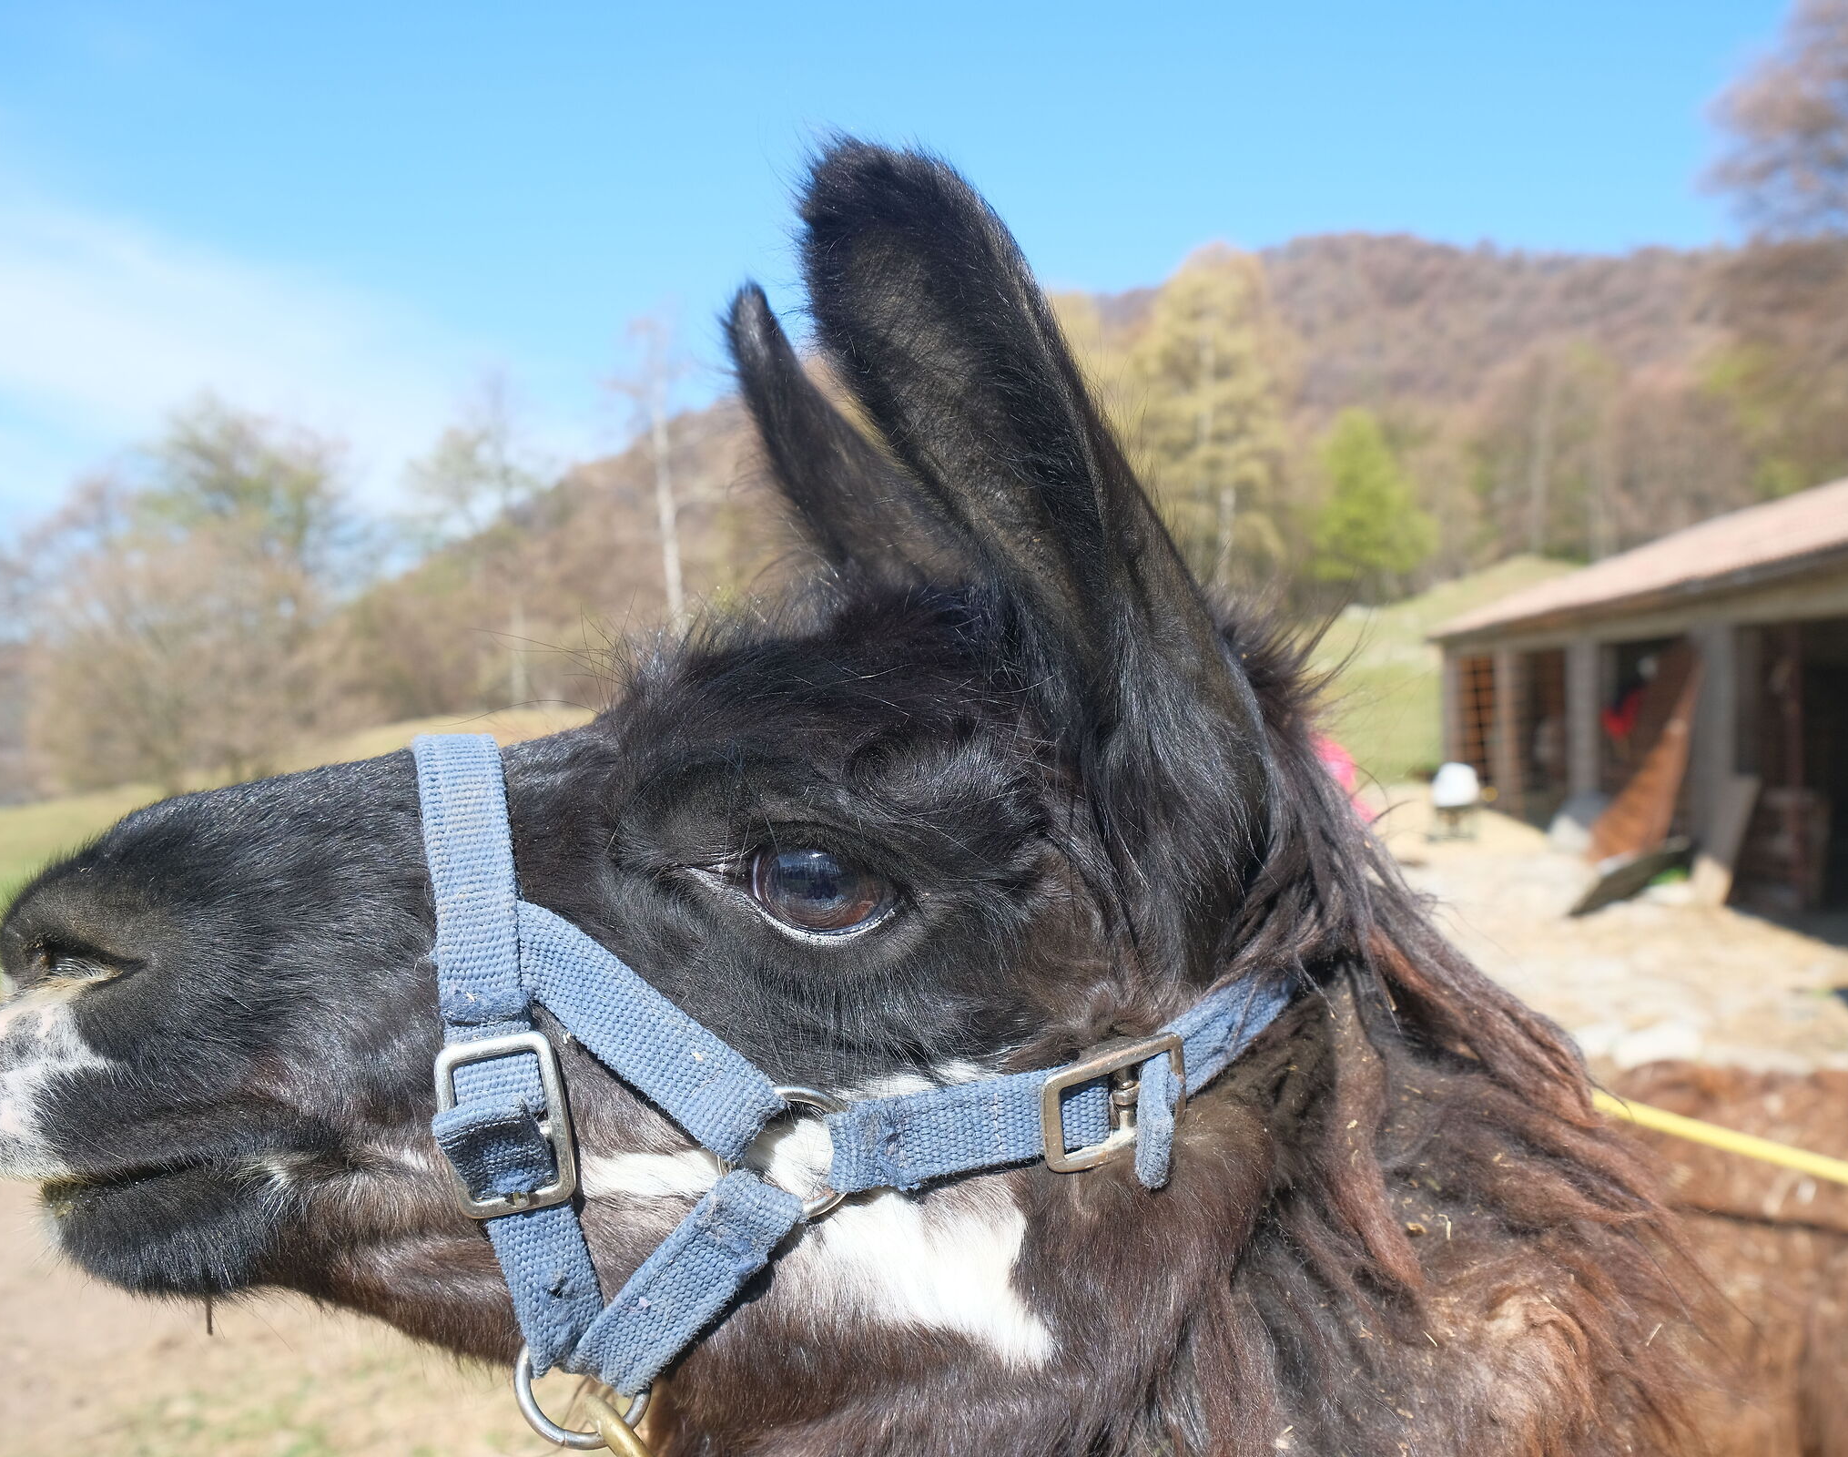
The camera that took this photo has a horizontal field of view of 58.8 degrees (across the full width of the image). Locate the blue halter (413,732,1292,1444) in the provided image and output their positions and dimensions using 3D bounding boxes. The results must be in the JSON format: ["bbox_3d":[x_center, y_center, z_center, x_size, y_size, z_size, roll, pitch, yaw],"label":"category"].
[{"bbox_3d":[-0.013,0.094,0.470,0.240,0.188,0.140,0,1,-10],"label":"blue halter"}]

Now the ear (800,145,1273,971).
[{"bbox_3d":[0.033,-0.048,0.430,0.064,0.220,0.055,-23,0,27],"label":"ear"}]

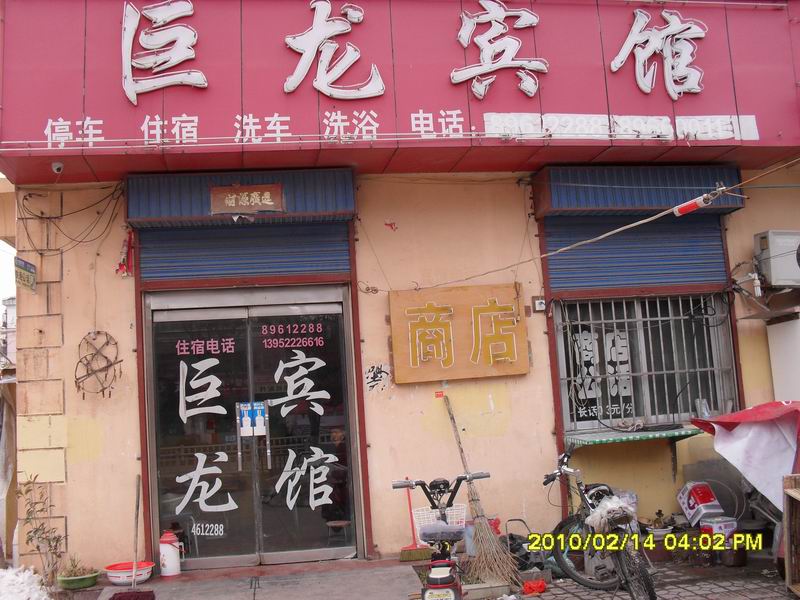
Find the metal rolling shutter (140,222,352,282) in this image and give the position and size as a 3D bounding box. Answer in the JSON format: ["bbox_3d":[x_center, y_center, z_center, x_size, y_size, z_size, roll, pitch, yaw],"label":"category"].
[{"bbox_3d":[-1.379,-0.425,7.301,1.864,0.491,0.060,-3,-6,-7],"label":"metal rolling shutter"}]

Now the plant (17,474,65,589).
[{"bbox_3d":[-2.958,1.895,6.656,0.390,0.940,0.340,-3,-6,-7],"label":"plant"}]

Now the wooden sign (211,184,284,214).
[{"bbox_3d":[-1.296,-0.859,6.911,0.605,0.230,0.020,-3,-6,-7],"label":"wooden sign"}]

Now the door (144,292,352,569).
[{"bbox_3d":[-1.289,1.177,7.203,1.708,2.299,0.080,-3,-6,-7],"label":"door"}]

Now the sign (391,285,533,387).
[{"bbox_3d":[0.544,0.310,7.403,1.250,0.851,0.045,-3,-6,-7],"label":"sign"}]

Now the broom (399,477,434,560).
[{"bbox_3d":[0.135,1.915,7.094,0.320,0.709,0.090,-5,-19,-8],"label":"broom"}]

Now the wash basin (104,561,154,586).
[{"bbox_3d":[-2.217,2.244,6.630,0.410,0.140,0.410,-3,-6,-7],"label":"wash basin"}]

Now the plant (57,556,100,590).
[{"bbox_3d":[-2.621,2.219,6.583,0.340,0.230,0.320,-3,-6,-7],"label":"plant"}]

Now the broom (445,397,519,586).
[{"bbox_3d":[0.623,1.590,6.986,0.460,1.639,0.250,-13,-25,-8],"label":"broom"}]

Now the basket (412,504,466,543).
[{"bbox_3d":[0.286,1.616,5.850,0.360,0.220,0.240,-2,-6,-15],"label":"basket"}]

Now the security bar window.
[{"bbox_3d":[2.342,0.588,7.665,1.743,1.242,0.080,-3,-6,-7],"label":"security bar window"}]

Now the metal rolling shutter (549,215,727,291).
[{"bbox_3d":[2.258,-0.448,7.755,1.761,0.705,0.060,-3,-6,-7],"label":"metal rolling shutter"}]

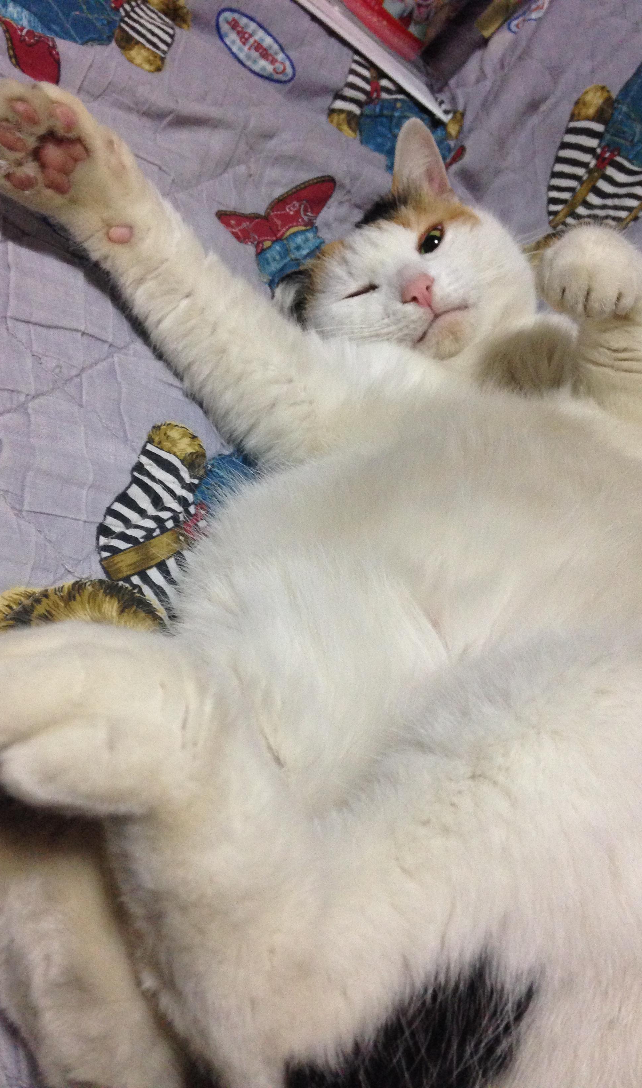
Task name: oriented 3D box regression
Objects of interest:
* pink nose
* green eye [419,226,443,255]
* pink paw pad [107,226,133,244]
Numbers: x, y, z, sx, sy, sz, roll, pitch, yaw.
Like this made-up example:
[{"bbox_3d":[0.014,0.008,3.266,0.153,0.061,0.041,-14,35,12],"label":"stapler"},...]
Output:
[{"bbox_3d":[0.044,-0.115,0.470,0.017,0.010,0.013,-39,76,13],"label":"pink nose"},{"bbox_3d":[0.051,-0.142,0.485,0.015,0.009,0.011,-41,85,5],"label":"green eye"},{"bbox_3d":[-0.081,-0.124,0.415,0.011,0.007,0.005,-9,10,-6],"label":"pink paw pad"}]

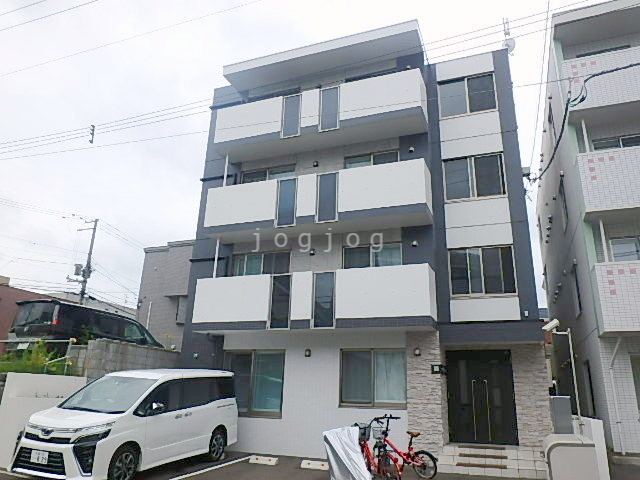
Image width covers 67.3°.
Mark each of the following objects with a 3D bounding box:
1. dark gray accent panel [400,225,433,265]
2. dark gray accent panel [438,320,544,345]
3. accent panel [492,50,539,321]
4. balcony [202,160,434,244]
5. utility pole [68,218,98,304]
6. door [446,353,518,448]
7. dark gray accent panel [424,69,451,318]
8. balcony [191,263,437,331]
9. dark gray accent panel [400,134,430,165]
[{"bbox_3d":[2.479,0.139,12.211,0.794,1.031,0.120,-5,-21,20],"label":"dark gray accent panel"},{"bbox_3d":[3.779,2.072,10.731,2.158,0.474,0.167,-5,-20,20],"label":"dark gray accent panel"},{"bbox_3d":[5.264,-1.837,13.064,0.425,8.036,0.140,-5,-21,20],"label":"accent panel"},{"bbox_3d":[-0.192,-0.914,12.948,6.154,1.428,0.875,-5,-20,20],"label":"balcony"},{"bbox_3d":[-15.829,4.103,31.232,1.300,11.600,0.600,-5,-20,20],"label":"utility pole"},{"bbox_3d":[4.003,3.886,11.939,1.561,2.204,0.100,-5,-21,20],"label":"door"},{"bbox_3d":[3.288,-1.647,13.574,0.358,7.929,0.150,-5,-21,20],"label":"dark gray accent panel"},{"bbox_3d":[-0.288,1.621,12.194,6.214,1.411,0.948,-5,-21,20],"label":"balcony"},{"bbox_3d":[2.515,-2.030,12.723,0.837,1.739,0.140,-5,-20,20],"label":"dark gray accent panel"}]

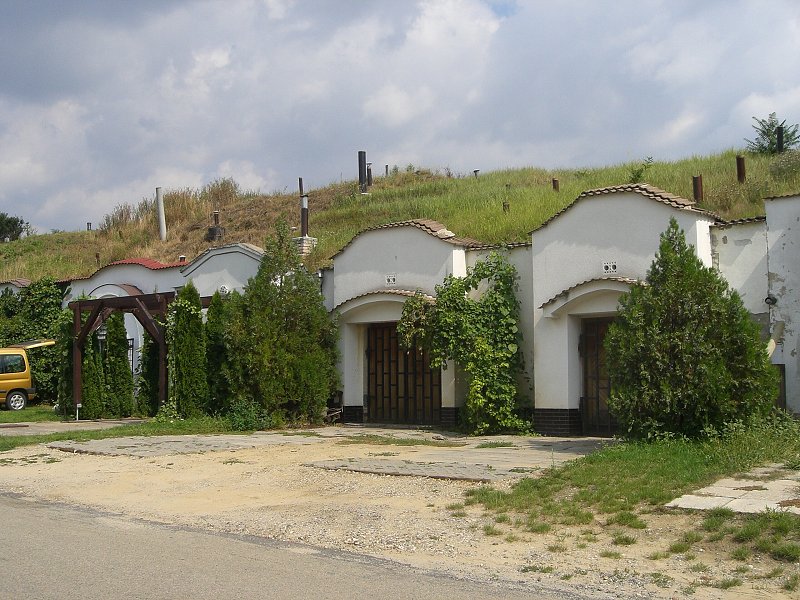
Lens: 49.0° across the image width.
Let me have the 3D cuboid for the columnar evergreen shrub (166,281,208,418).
[{"bbox_3d":[-5.094,1.201,21.100,0.920,3.320,0.920,0,-4,0],"label":"columnar evergreen shrub"}]

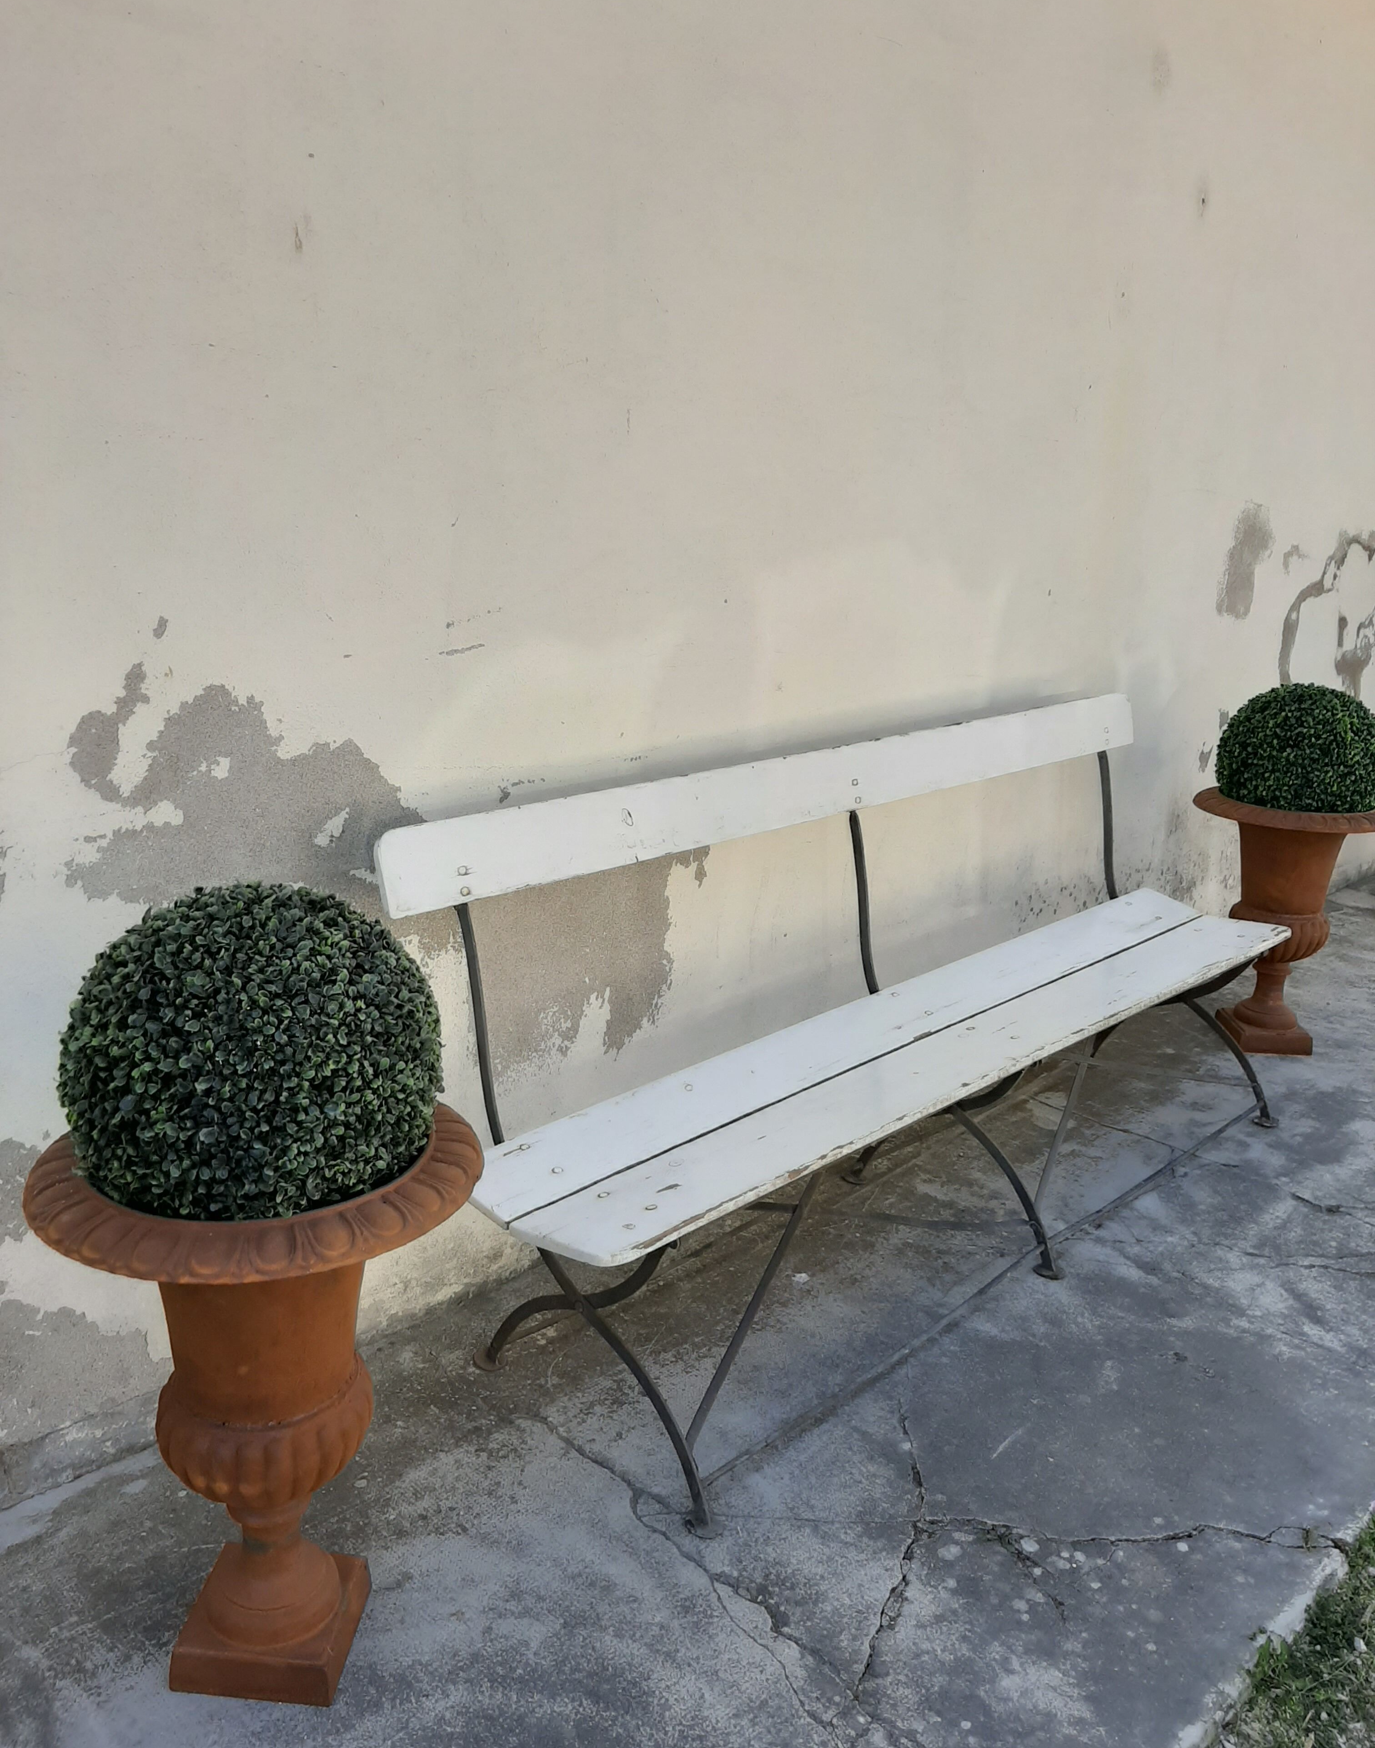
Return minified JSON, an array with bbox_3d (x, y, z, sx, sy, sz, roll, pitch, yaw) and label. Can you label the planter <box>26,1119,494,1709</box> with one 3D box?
[{"bbox_3d":[-0.498,0.636,1.650,0.491,0.694,0.491,18,22,41],"label":"planter"}]

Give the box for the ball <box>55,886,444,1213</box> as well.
[{"bbox_3d":[-0.476,0.207,1.523,0.399,0.387,0.399,3,17,-1],"label":"ball"}]

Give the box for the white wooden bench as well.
[{"bbox_3d":[0.548,0.241,2.746,0.624,0.931,2.321,18,22,41],"label":"white wooden bench"}]

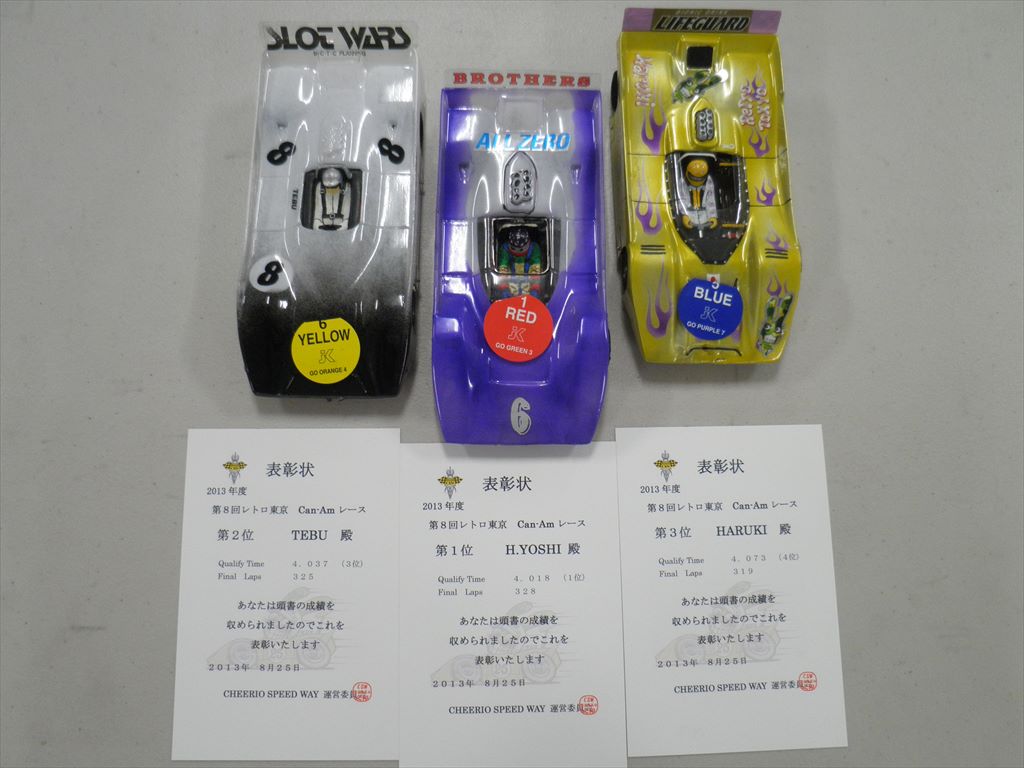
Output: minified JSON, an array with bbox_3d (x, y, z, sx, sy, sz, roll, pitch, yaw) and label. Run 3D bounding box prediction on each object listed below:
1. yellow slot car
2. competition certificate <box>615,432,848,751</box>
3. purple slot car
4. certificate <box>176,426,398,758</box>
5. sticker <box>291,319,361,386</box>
[{"bbox_3d":[0.093,-0.092,0.392,0.083,0.037,0.162,-2,82,-2],"label":"yellow slot car"},{"bbox_3d":[0.101,0.093,0.385,0.100,0.001,0.148,-1,82,-2],"label":"competition certificate"},{"bbox_3d":[0.004,-0.058,0.385,0.083,0.035,0.170,0,82,-2],"label":"purple slot car"},{"bbox_3d":[-0.101,0.095,0.379,0.100,0.001,0.148,0,82,-2],"label":"certificate"},{"bbox_3d":[-0.086,-0.015,0.382,0.032,0.001,0.031,-7,96,0],"label":"sticker"}]

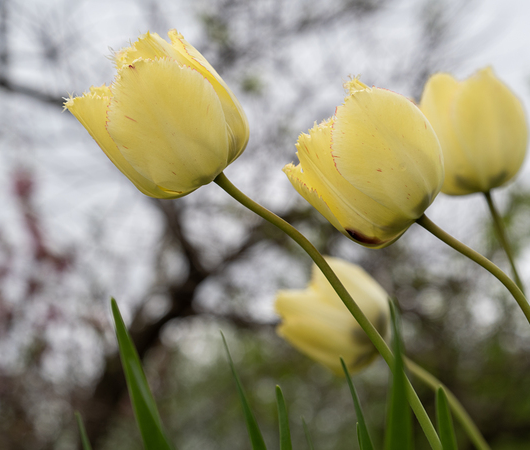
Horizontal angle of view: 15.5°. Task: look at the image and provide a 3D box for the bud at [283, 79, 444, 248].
[{"bbox_3d":[0.043,-0.025,0.800,0.065,0.062,0.062,41,0,20],"label":"bud"}]

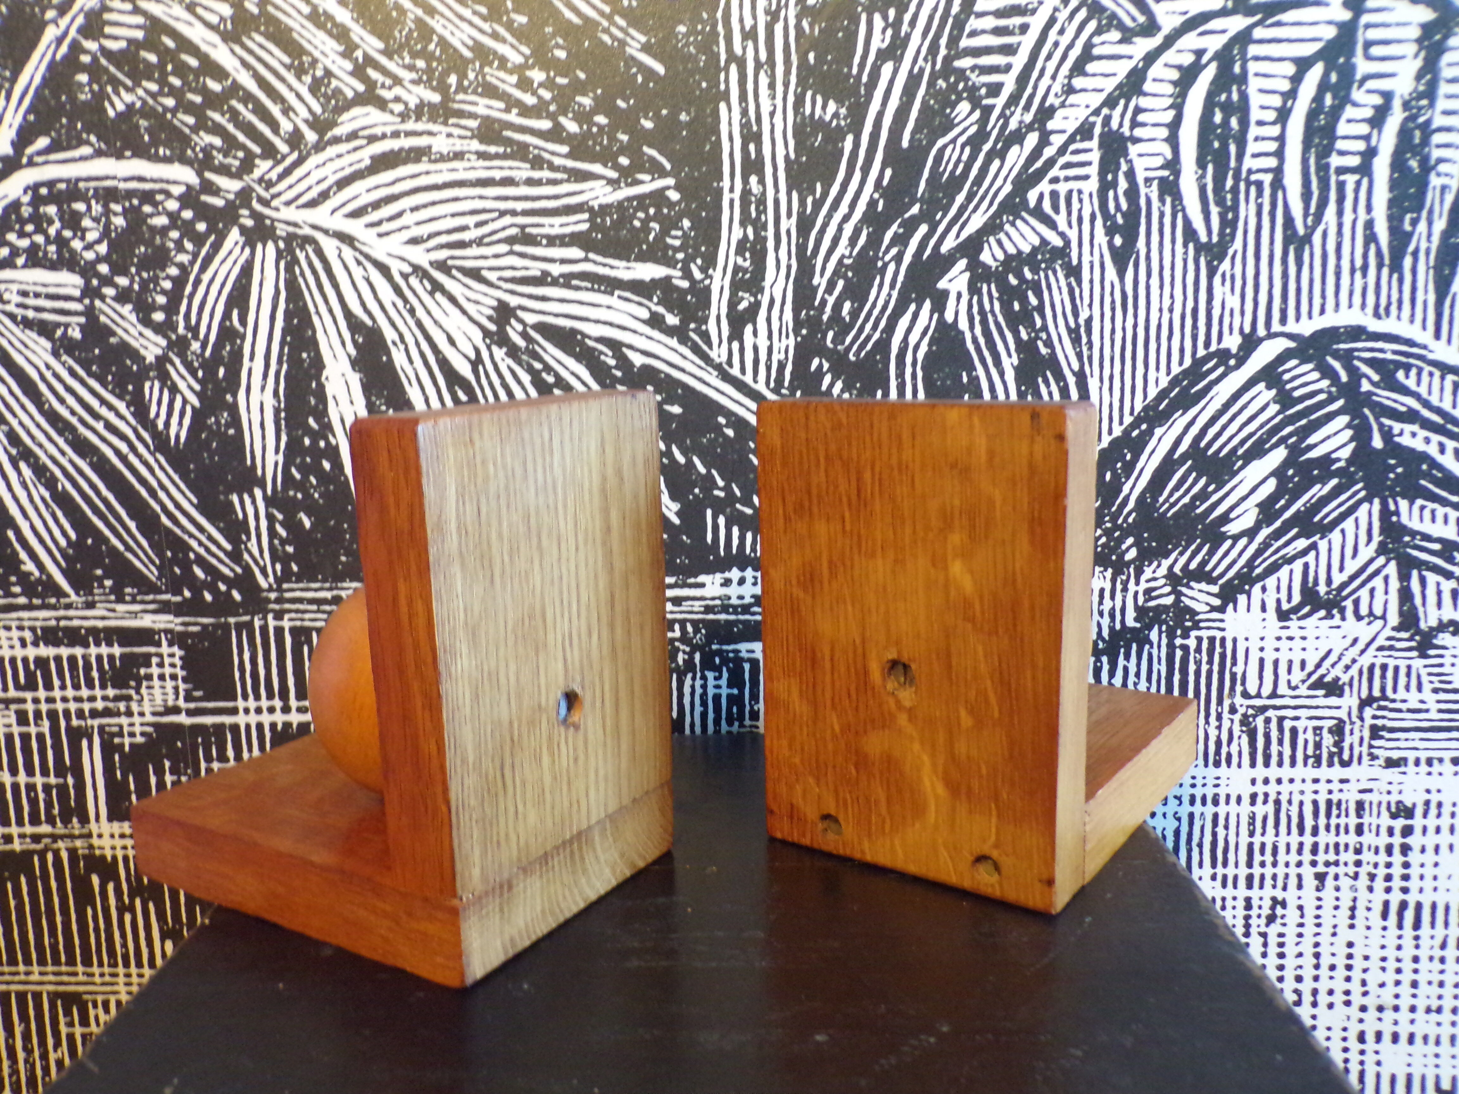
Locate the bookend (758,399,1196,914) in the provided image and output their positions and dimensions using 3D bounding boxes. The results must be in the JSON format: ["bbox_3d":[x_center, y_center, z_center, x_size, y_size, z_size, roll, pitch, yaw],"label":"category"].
[{"bbox_3d":[0.089,0.018,0.392,0.095,0.138,0.139,5,12,36],"label":"bookend"}]

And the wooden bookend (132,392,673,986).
[{"bbox_3d":[-0.102,0.029,0.355,0.137,0.141,0.093,4,12,31],"label":"wooden bookend"}]

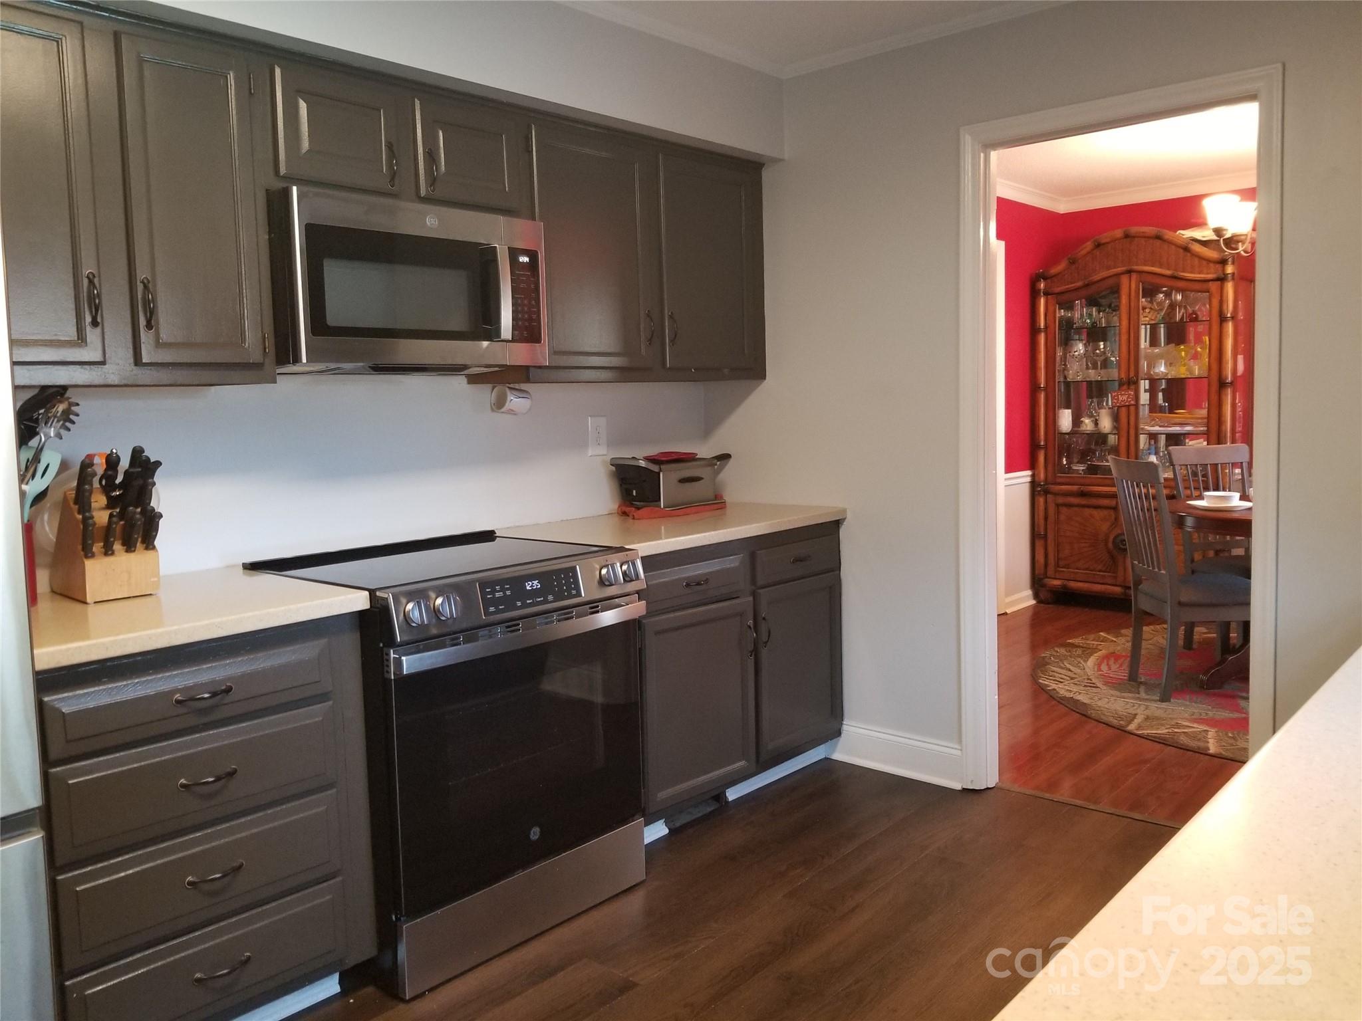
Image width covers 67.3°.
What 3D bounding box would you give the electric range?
[{"bbox_3d":[-0.602,0.579,2.717,0.750,0.928,0.754,4,8,43],"label":"electric range"}]

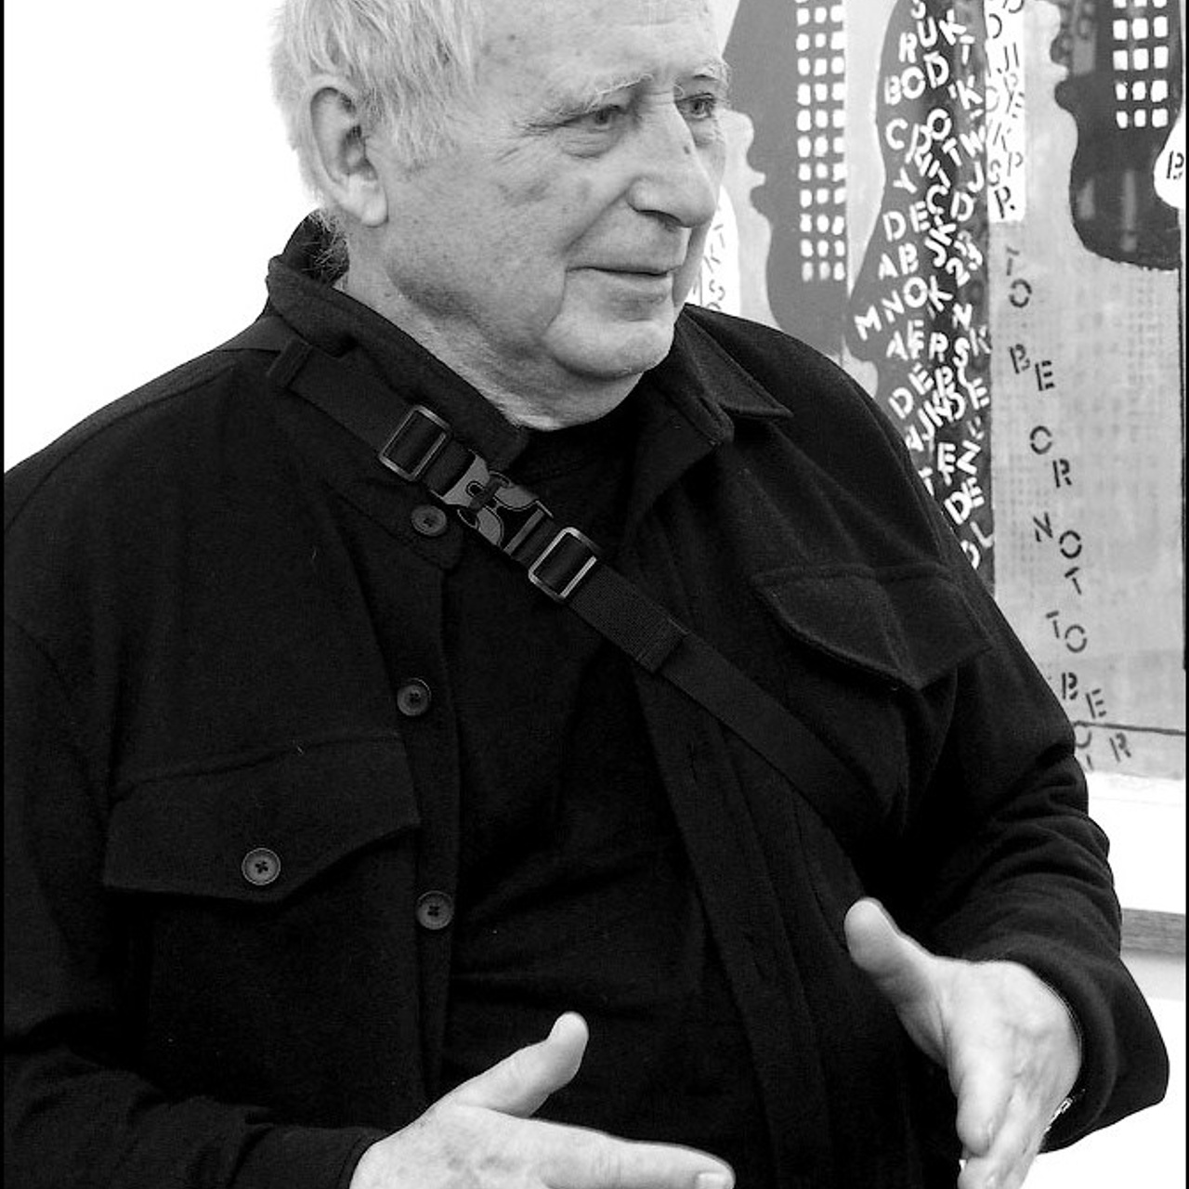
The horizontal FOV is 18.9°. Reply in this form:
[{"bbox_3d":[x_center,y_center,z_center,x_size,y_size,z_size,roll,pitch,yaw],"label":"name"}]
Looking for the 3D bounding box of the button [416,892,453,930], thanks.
[{"bbox_3d":[-0.077,0.153,1.725,0.019,0.019,0.004,-1,-3,-14],"label":"button"}]

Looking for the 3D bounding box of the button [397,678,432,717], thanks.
[{"bbox_3d":[-0.087,0.050,1.735,0.019,0.019,0.004,-2,3,-25],"label":"button"}]

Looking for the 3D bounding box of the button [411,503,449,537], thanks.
[{"bbox_3d":[-0.081,-0.036,1.745,0.019,0.019,0.004,-2,-31,-21],"label":"button"}]

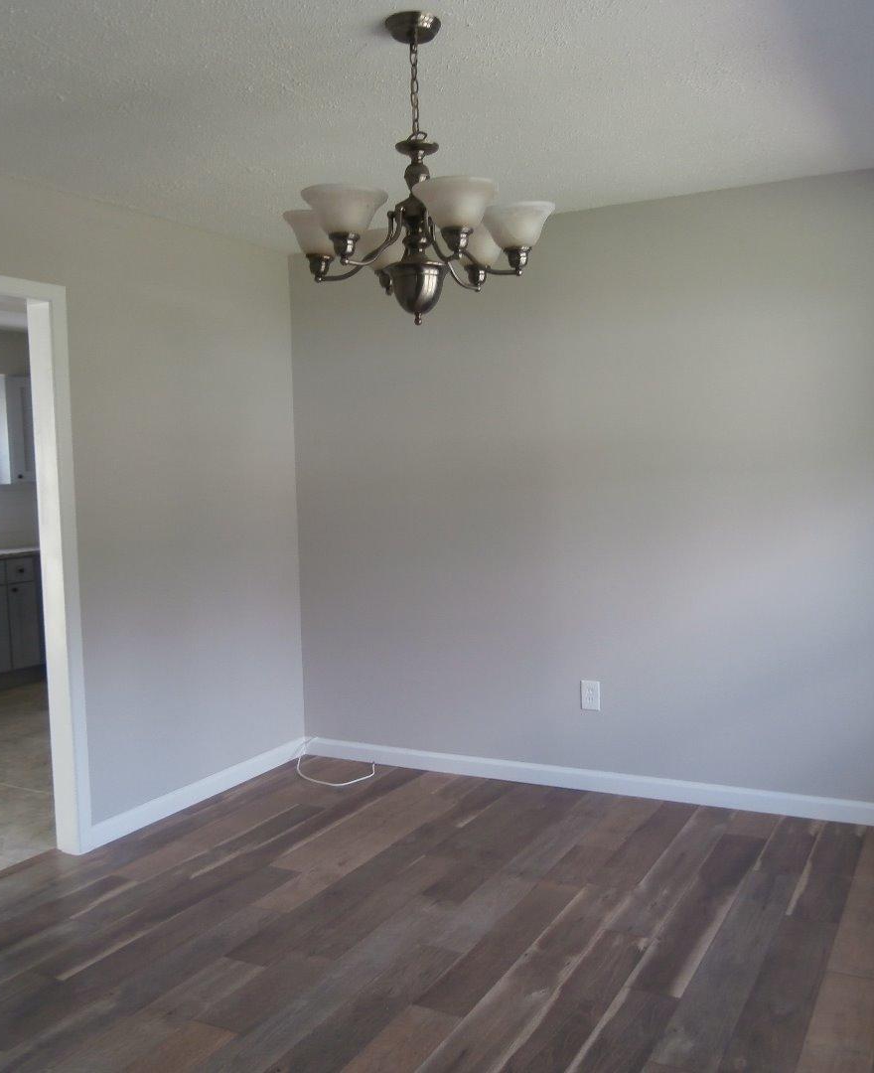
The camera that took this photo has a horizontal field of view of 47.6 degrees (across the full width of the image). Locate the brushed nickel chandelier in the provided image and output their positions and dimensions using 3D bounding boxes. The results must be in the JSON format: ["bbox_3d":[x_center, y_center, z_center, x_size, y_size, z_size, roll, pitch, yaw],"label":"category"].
[{"bbox_3d":[-0.049,-0.851,2.342,0.650,0.700,0.650,-2,4,0],"label":"brushed nickel chandelier"}]

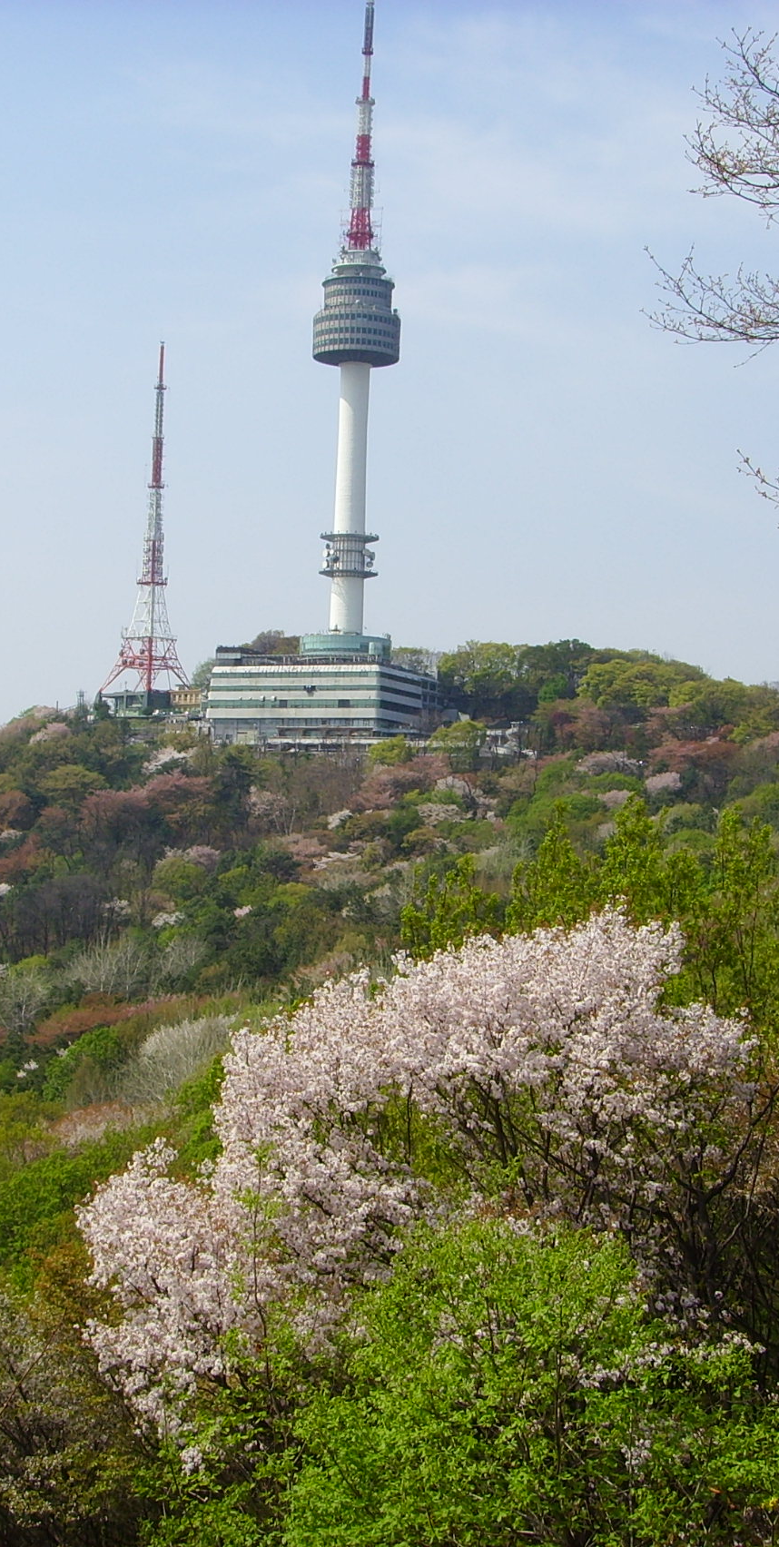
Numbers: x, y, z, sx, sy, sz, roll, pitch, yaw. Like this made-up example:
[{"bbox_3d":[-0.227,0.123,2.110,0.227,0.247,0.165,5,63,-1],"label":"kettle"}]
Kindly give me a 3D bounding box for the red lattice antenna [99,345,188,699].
[{"bbox_3d":[-64.260,-69.450,640.000,18.000,97.500,18.000,4,-3,-41],"label":"red lattice antenna"}]

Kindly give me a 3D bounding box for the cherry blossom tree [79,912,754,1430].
[{"bbox_3d":[0.290,4.540,25.600,7.200,6.100,6.200,2,-2,0],"label":"cherry blossom tree"}]

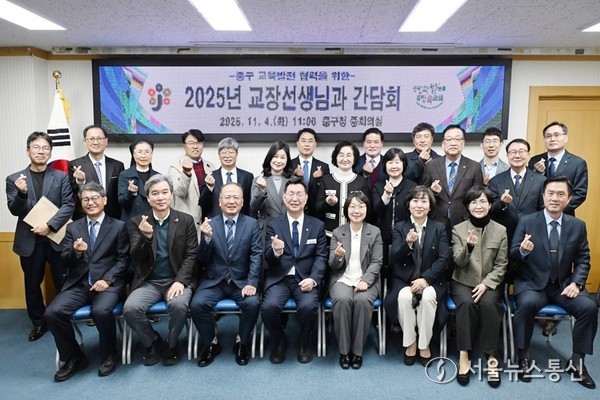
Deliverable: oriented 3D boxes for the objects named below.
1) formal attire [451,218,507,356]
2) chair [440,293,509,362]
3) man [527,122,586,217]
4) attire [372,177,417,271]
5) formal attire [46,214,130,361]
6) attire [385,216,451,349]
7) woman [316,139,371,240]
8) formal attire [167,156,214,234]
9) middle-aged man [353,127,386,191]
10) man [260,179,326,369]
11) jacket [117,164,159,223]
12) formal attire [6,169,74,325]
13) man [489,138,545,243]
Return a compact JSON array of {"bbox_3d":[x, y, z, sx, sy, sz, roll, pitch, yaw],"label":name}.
[{"bbox_3d":[1.349,0.610,3.275,0.443,0.916,0.670,2,6,20],"label":"formal attire"},{"bbox_3d":[1.330,0.775,3.422,0.470,0.790,0.480,1,6,8],"label":"chair"},{"bbox_3d":[2.219,0.227,3.719,0.550,1.775,0.400,2,6,24],"label":"man"},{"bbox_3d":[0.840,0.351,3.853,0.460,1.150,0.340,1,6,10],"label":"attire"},{"bbox_3d":[-1.516,0.589,3.135,0.550,0.950,0.660,-2,7,-14],"label":"formal attire"},{"bbox_3d":[0.873,0.594,3.277,0.480,0.910,0.620,1,6,8],"label":"attire"},{"bbox_3d":[0.385,0.299,3.868,0.500,1.650,0.360,0,6,3],"label":"woman"},{"bbox_3d":[-0.962,0.068,3.915,0.492,0.906,0.355,-2,6,-20],"label":"formal attire"},{"bbox_3d":[0.660,0.220,4.161,0.500,1.750,0.360,1,6,7],"label":"middle-aged man"},{"bbox_3d":[-0.051,0.511,3.374,0.512,1.349,0.630,0,6,-2],"label":"man"},{"bbox_3d":[-1.440,-0.031,3.962,0.430,0.650,0.290,-1,7,-10],"label":"jacket"},{"bbox_3d":[-2.187,0.415,3.652,0.532,1.369,0.335,-3,6,-27],"label":"formal attire"},{"bbox_3d":[1.728,0.329,3.467,0.530,1.620,0.400,2,6,17],"label":"man"}]

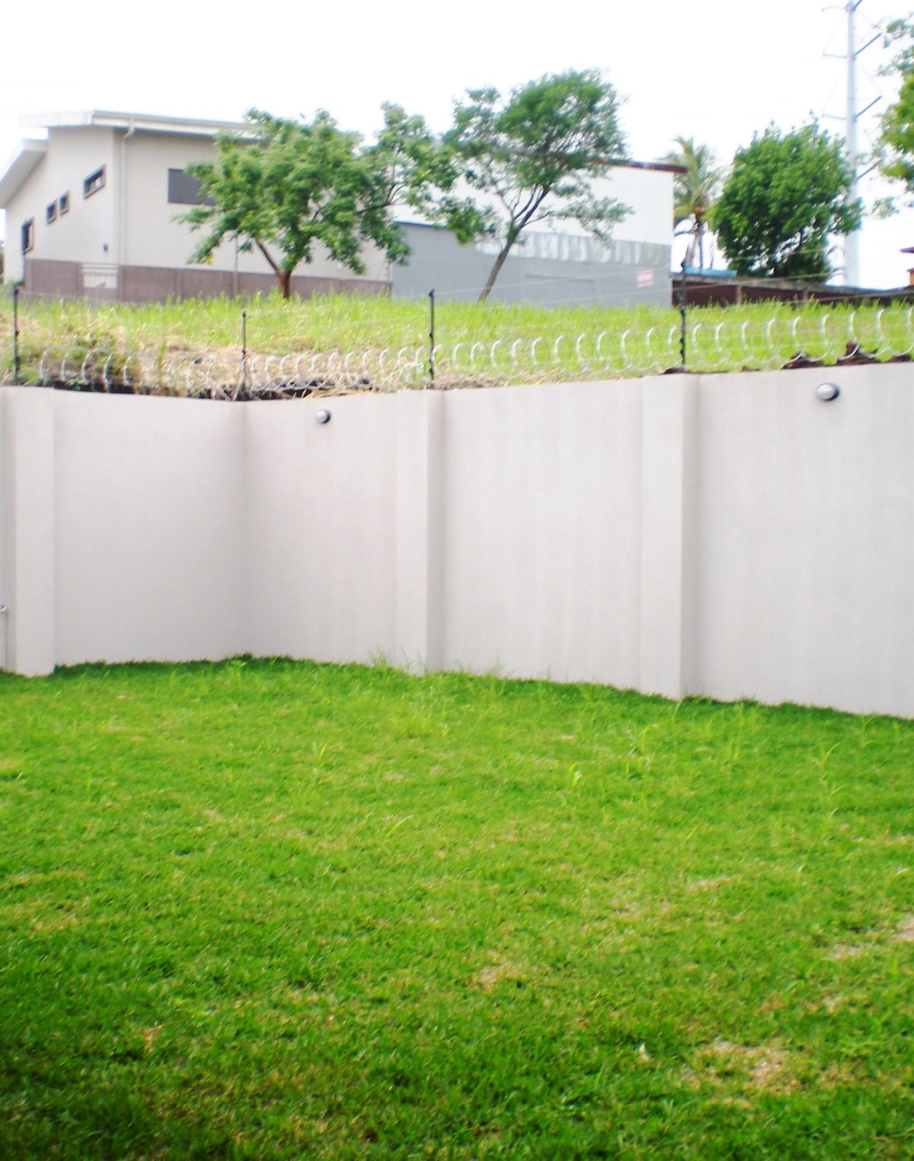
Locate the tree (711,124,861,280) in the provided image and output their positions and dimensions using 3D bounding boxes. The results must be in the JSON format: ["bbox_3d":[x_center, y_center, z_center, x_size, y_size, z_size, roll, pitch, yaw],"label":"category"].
[{"bbox_3d":[12.700,-14.200,65.000,5.500,6.300,5.300,0,2,0],"label":"tree"}]

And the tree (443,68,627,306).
[{"bbox_3d":[1.950,-9.500,41.000,4.300,5.600,4.300,0,2,0],"label":"tree"}]

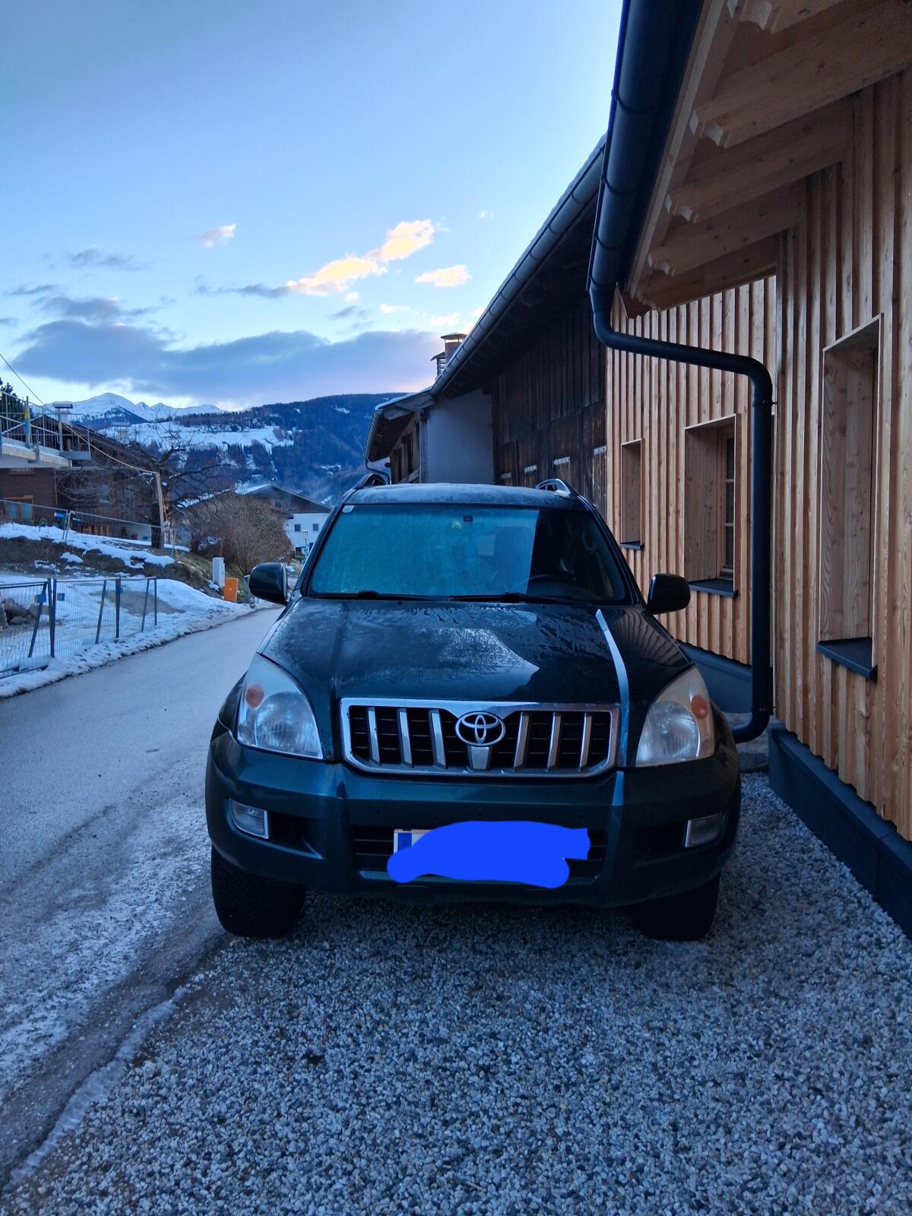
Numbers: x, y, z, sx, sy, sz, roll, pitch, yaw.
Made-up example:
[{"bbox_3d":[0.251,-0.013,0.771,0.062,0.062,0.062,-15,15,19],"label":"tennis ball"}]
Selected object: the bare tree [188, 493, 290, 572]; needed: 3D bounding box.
[{"bbox_3d":[-9.500,-3.250,40.000,4.500,3.500,4.200,-2,5,-13],"label":"bare tree"}]

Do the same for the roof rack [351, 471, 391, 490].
[{"bbox_3d":[-0.512,-0.758,5.840,0.100,0.140,1.750,1,4,-1],"label":"roof rack"}]

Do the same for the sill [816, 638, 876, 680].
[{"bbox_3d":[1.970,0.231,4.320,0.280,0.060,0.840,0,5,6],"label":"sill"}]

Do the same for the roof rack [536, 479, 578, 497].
[{"bbox_3d":[0.607,-0.735,5.859,0.100,0.140,1.750,1,4,-1],"label":"roof rack"}]

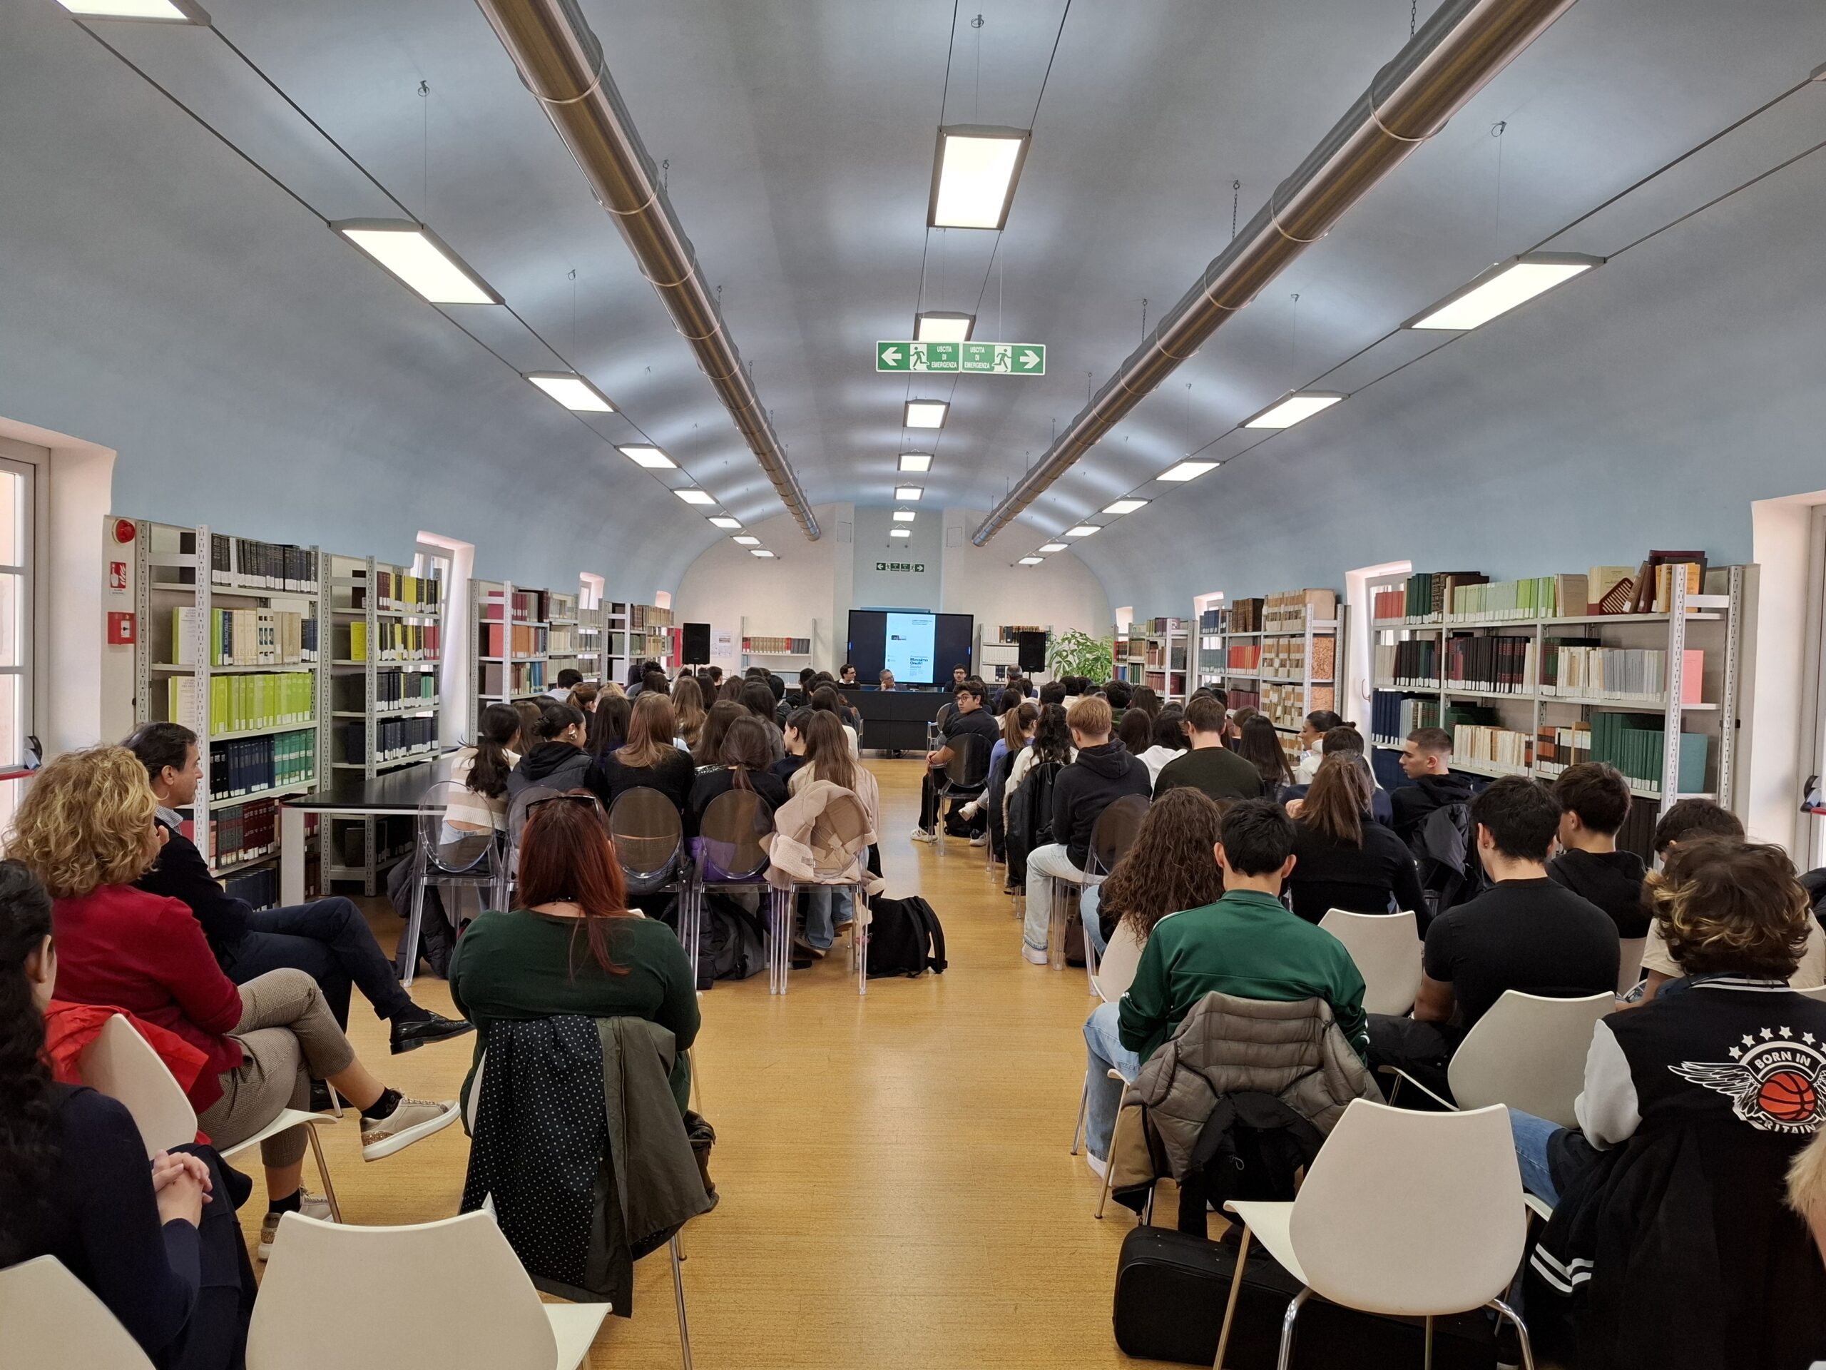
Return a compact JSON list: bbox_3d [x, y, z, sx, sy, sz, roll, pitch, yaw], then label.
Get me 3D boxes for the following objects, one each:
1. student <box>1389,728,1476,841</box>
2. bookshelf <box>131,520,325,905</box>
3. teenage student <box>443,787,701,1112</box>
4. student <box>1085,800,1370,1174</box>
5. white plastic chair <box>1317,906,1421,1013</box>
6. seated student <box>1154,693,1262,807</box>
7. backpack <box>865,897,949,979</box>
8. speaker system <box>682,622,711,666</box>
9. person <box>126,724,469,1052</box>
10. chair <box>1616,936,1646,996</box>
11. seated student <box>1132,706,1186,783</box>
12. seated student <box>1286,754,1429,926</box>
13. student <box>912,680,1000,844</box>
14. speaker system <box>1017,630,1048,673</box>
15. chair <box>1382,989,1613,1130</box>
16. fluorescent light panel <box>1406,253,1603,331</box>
[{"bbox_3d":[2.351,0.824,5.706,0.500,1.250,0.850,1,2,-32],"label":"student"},{"bbox_3d":[-3.252,0.285,5.830,0.300,1.985,1.130,1,2,-2],"label":"bookshelf"},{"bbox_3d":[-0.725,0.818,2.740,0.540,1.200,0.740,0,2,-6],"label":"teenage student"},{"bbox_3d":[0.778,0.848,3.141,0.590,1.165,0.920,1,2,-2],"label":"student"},{"bbox_3d":[1.332,1.034,3.824,0.530,0.775,0.520,1,2,-2],"label":"white plastic chair"},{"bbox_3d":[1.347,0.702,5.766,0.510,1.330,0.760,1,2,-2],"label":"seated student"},{"bbox_3d":[-0.045,1.153,5.660,0.370,0.355,0.310,0,2,-10],"label":"backpack"},{"bbox_3d":[-3.206,-0.599,18.000,0.390,0.600,0.360,1,2,-2],"label":"speaker system"},{"bbox_3d":[-1.901,0.755,3.584,0.570,1.280,0.950,3,2,40],"label":"person"},{"bbox_3d":[2.061,1.046,3.926,0.530,0.775,0.520,1,2,-2],"label":"chair"},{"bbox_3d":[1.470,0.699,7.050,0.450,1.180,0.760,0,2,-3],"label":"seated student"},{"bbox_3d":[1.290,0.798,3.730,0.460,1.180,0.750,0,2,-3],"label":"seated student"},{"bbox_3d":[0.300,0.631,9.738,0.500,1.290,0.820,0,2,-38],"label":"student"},{"bbox_3d":[1.767,-0.487,18.000,0.390,0.600,0.360,1,2,-2],"label":"speaker system"},{"bbox_3d":[1.433,1.061,2.977,0.530,0.775,0.520,1,2,-2],"label":"chair"},{"bbox_3d":[2.352,-1.569,4.906,0.331,0.045,0.969,1,2,-2],"label":"fluorescent light panel"}]

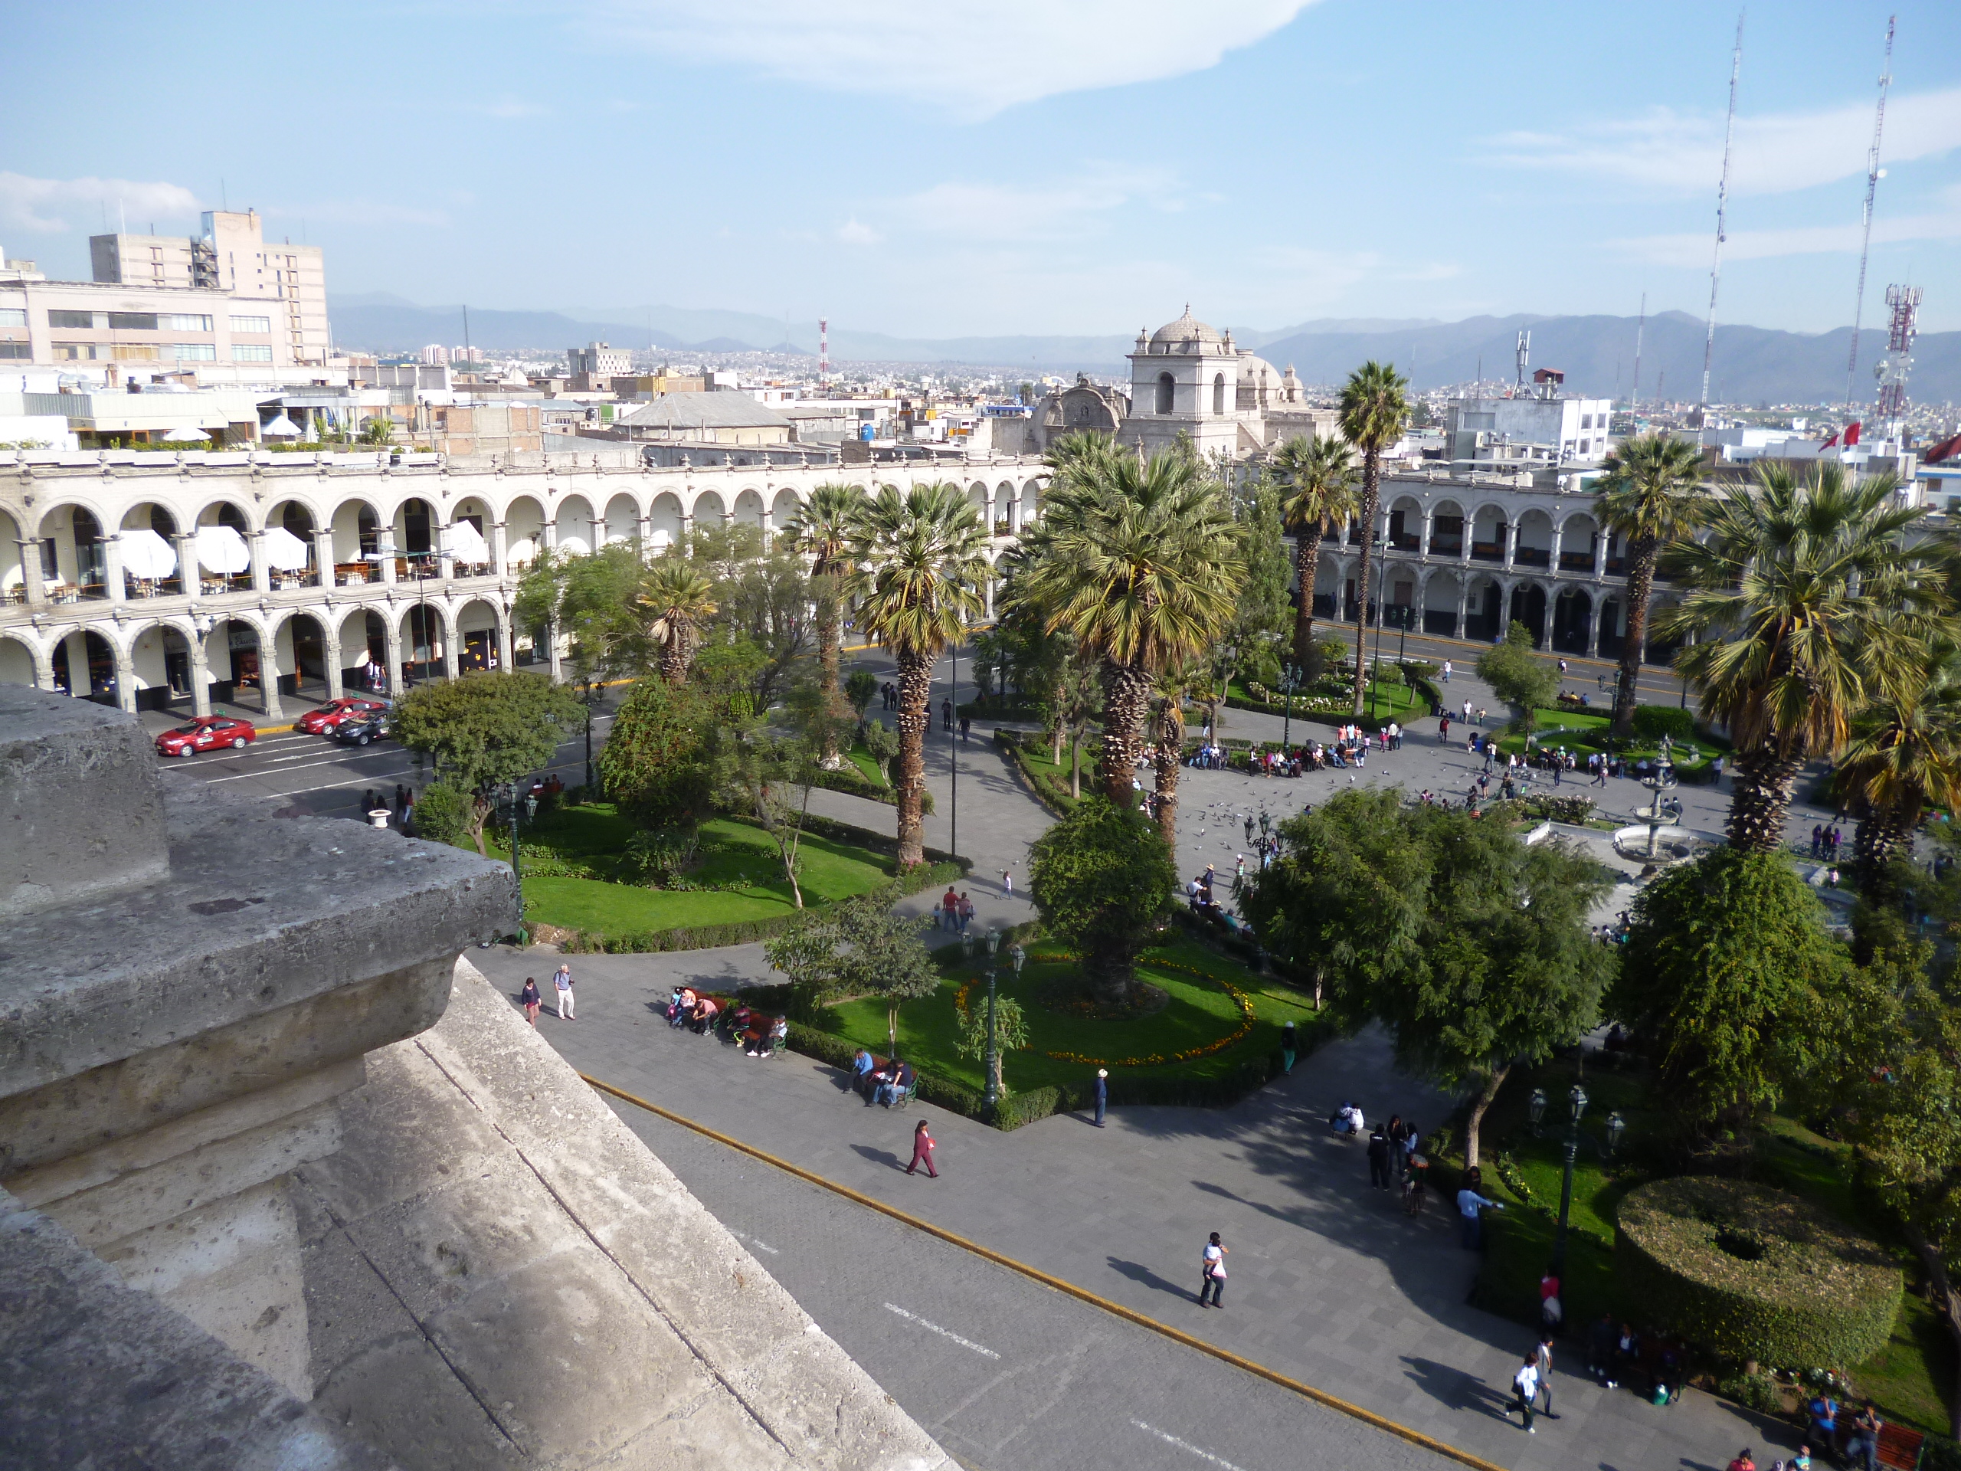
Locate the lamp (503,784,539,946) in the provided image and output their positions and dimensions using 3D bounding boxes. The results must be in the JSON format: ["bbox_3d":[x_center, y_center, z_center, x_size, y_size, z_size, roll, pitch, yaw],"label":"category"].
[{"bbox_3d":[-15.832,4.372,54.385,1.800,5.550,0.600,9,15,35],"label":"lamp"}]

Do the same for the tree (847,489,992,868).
[{"bbox_3d":[-2.680,-2.240,63.446,5.800,15.300,5.800,0,12,0],"label":"tree"}]

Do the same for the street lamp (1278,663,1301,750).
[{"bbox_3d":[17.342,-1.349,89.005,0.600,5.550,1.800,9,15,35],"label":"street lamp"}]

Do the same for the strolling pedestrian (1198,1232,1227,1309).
[{"bbox_3d":[5.127,11.666,34.668,0.500,1.780,0.550,11,15,40],"label":"strolling pedestrian"}]

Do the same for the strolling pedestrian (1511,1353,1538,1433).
[{"bbox_3d":[10.149,12.112,29.505,0.720,1.570,0.550,11,16,42],"label":"strolling pedestrian"}]

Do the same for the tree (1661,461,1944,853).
[{"bbox_3d":[20.152,2.603,40.065,6.704,18.619,6.369,7,13,26],"label":"tree"}]

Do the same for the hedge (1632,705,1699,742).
[{"bbox_3d":[43.120,-0.842,99.693,4.160,1.900,3.744,6,13,23],"label":"hedge"}]

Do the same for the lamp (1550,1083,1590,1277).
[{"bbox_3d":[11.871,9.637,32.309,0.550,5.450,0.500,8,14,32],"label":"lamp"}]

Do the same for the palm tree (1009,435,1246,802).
[{"bbox_3d":[4.818,-0.173,50.656,6.709,17.914,6.374,2,12,5],"label":"palm tree"}]

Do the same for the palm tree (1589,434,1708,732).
[{"bbox_3d":[41.375,-9.243,99.425,7.300,18.700,7.300,5,13,21],"label":"palm tree"}]

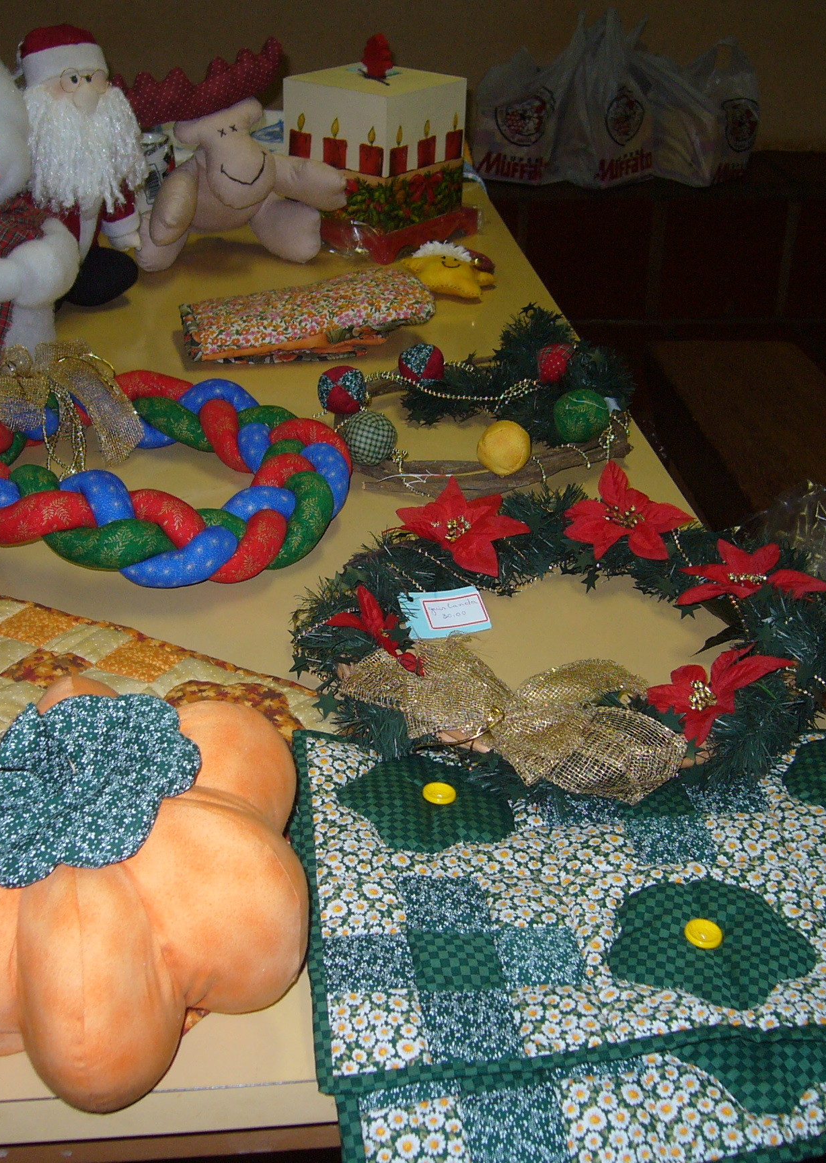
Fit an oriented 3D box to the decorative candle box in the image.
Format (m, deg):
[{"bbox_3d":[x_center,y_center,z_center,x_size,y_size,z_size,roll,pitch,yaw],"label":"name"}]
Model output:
[{"bbox_3d":[-0.056,-0.617,2.280,0.218,0.221,0.218,22,34,32],"label":"decorative candle box"}]

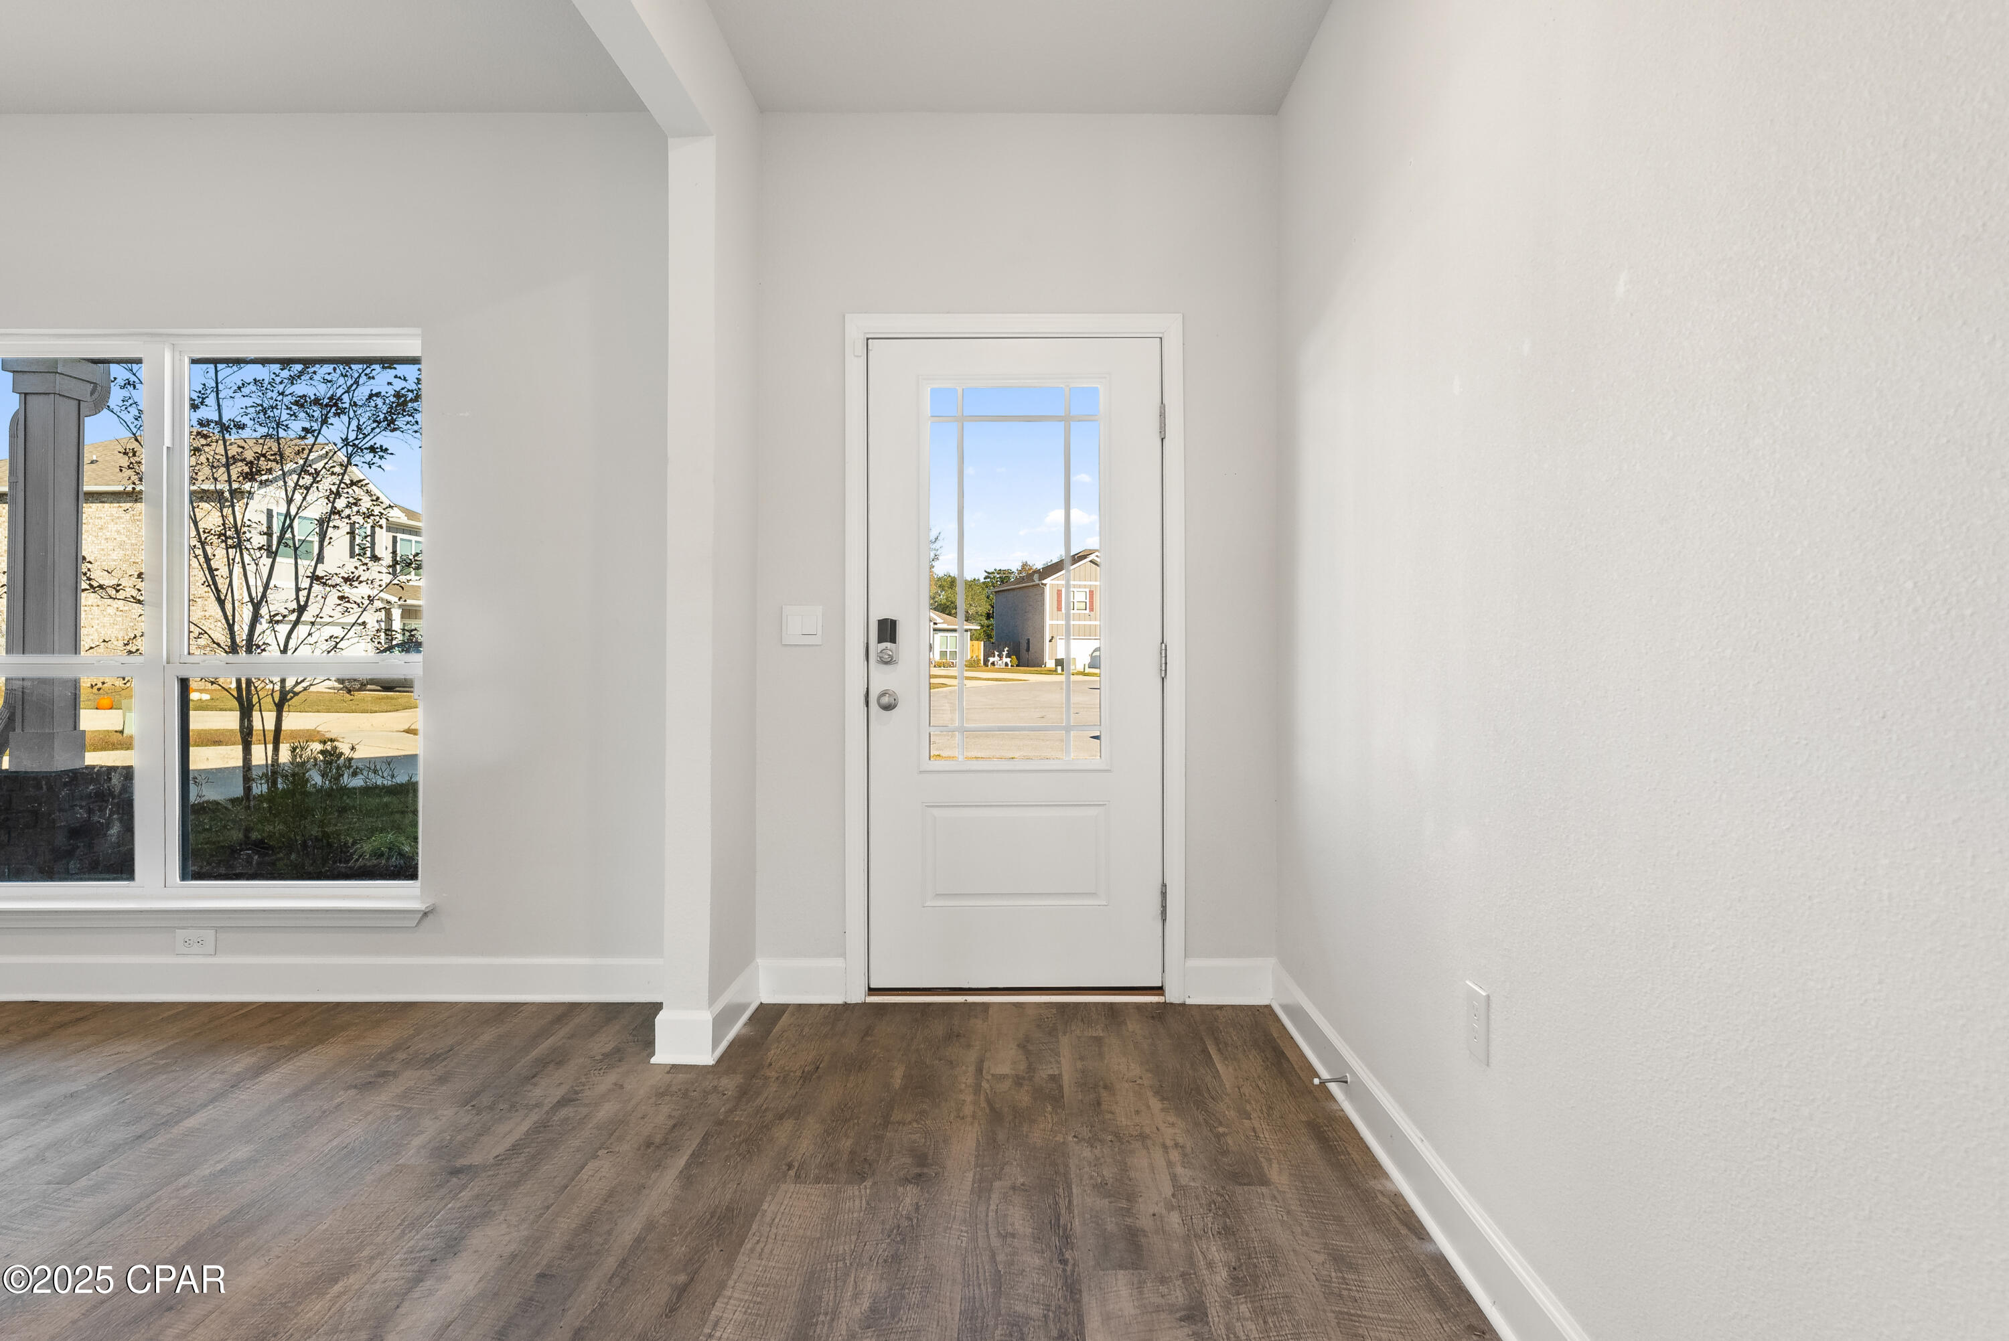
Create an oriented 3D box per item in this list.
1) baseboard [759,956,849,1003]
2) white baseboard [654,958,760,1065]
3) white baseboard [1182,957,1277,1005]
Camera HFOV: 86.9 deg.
[{"bbox_3d":[-0.619,0.955,3.258,0.265,0.140,0.022,0,1,1],"label":"baseboard"},{"bbox_3d":[-0.831,0.958,3.000,0.165,0.140,0.510,0,1,0],"label":"white baseboard"},{"bbox_3d":[0.692,0.955,3.258,0.272,0.140,0.022,0,1,1],"label":"white baseboard"}]

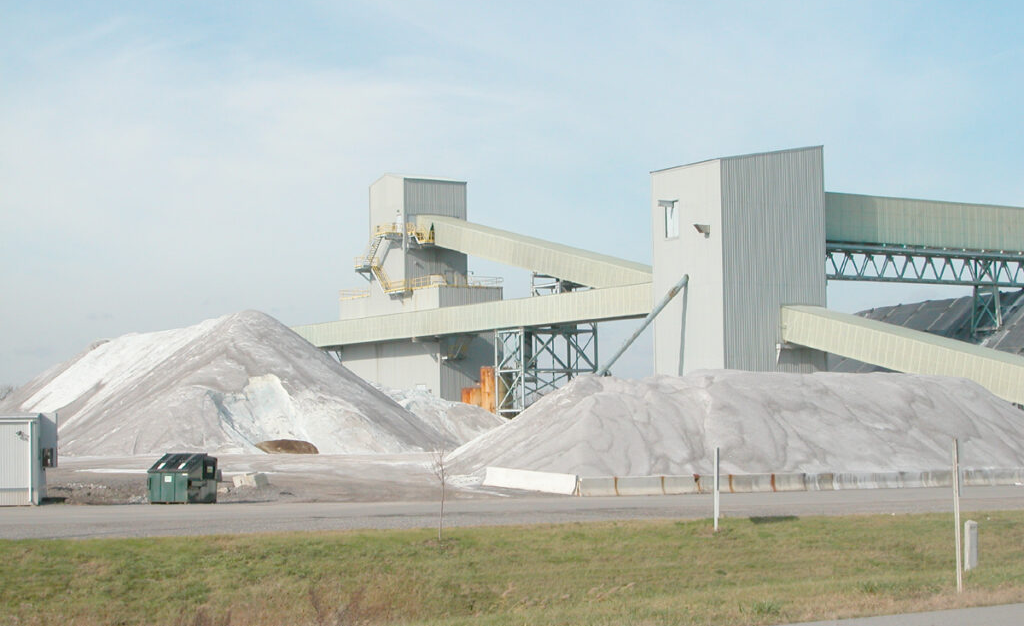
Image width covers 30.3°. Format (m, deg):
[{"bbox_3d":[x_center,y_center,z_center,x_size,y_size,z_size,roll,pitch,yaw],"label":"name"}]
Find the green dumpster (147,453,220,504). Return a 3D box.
[{"bbox_3d":[-12.282,6.197,70.766,1.980,1.870,1.720,-3,-4,29],"label":"green dumpster"}]

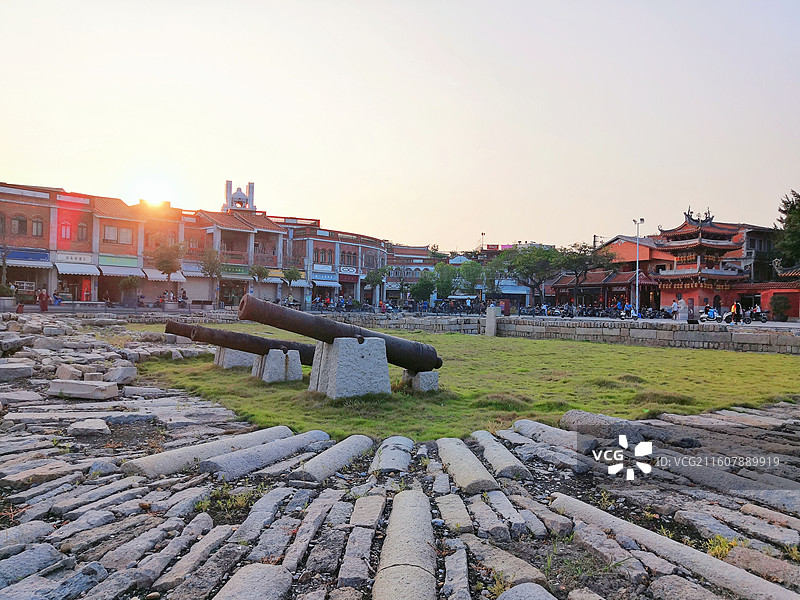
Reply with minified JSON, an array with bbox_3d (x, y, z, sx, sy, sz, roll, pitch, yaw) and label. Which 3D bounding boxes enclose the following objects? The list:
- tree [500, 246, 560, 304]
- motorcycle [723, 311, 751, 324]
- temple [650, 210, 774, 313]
[{"bbox_3d":[13.300,-1.950,64.000,6.300,7.000,6.000,1,0,11],"label":"tree"},{"bbox_3d":[23.458,1.192,43.500,1.850,1.050,0.700,1,0,31],"label":"motorcycle"},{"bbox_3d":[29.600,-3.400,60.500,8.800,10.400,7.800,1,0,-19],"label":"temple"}]

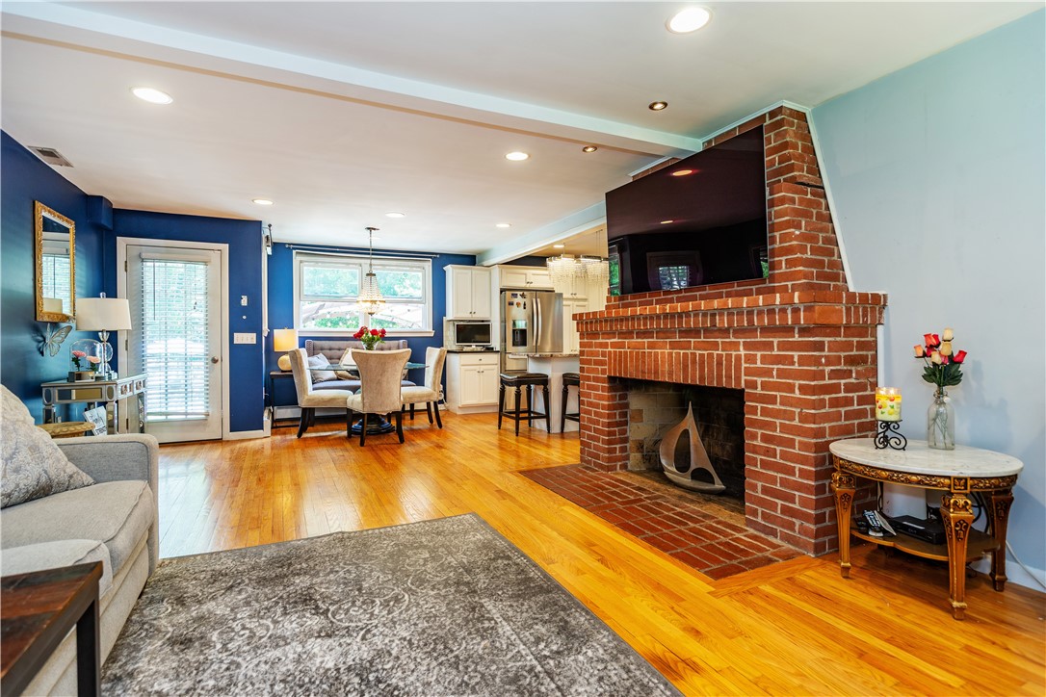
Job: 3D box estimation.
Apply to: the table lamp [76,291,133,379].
[{"bbox_3d":[-3.568,-0.110,4.208,0.360,0.725,0.360,-1,1,-26],"label":"table lamp"}]

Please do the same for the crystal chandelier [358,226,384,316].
[{"bbox_3d":[-1.831,-0.918,5.960,0.330,1.040,0.330,-1,1,-26],"label":"crystal chandelier"}]

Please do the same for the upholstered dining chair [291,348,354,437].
[{"bbox_3d":[-2.237,0.491,5.553,0.630,0.990,0.500,-1,1,-6],"label":"upholstered dining chair"}]

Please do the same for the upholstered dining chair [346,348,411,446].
[{"bbox_3d":[-1.508,0.487,5.152,0.575,0.950,0.630,-1,1,-26],"label":"upholstered dining chair"}]

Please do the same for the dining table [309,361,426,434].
[{"bbox_3d":[-1.709,0.587,5.594,1.350,0.745,1.350,-1,1,-26],"label":"dining table"}]

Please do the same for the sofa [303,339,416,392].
[{"bbox_3d":[-2.167,0.433,6.607,1.340,1.080,0.660,-1,1,-26],"label":"sofa"}]

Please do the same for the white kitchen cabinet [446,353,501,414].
[{"bbox_3d":[-0.753,0.506,7.471,0.612,0.890,0.610,-1,1,-26],"label":"white kitchen cabinet"}]

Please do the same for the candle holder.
[{"bbox_3d":[1.550,0.359,2.081,0.135,0.125,0.125,0,1,19],"label":"candle holder"}]

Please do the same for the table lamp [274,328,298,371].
[{"bbox_3d":[-2.970,0.025,6.206,0.310,0.560,0.310,-1,1,-26],"label":"table lamp"}]

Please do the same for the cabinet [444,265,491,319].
[{"bbox_3d":[-0.832,-0.828,7.532,0.675,0.775,0.355,-1,1,-26],"label":"cabinet"}]

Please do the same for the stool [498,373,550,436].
[{"bbox_3d":[0.011,0.618,5.614,0.420,0.650,0.510,-1,1,-26],"label":"stool"}]

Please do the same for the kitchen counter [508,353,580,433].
[{"bbox_3d":[0.739,0.499,6.046,1.840,0.910,0.850,-1,1,-26],"label":"kitchen counter"}]

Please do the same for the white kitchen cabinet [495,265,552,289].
[{"bbox_3d":[-0.072,-1.088,7.770,0.947,0.358,0.640,-1,1,-26],"label":"white kitchen cabinet"}]

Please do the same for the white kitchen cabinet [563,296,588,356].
[{"bbox_3d":[0.675,0.057,8.154,0.529,1.746,0.610,-1,1,-26],"label":"white kitchen cabinet"}]

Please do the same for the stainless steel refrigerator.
[{"bbox_3d":[0.002,0.049,7.642,0.938,1.787,0.890,-1,1,-26],"label":"stainless steel refrigerator"}]

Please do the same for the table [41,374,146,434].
[{"bbox_3d":[-3.412,0.621,4.003,0.435,0.745,0.920,-1,1,-26],"label":"table"}]

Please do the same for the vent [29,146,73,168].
[{"bbox_3d":[-3.385,-1.360,3.554,0.140,0.020,0.410,-1,1,-26],"label":"vent"}]

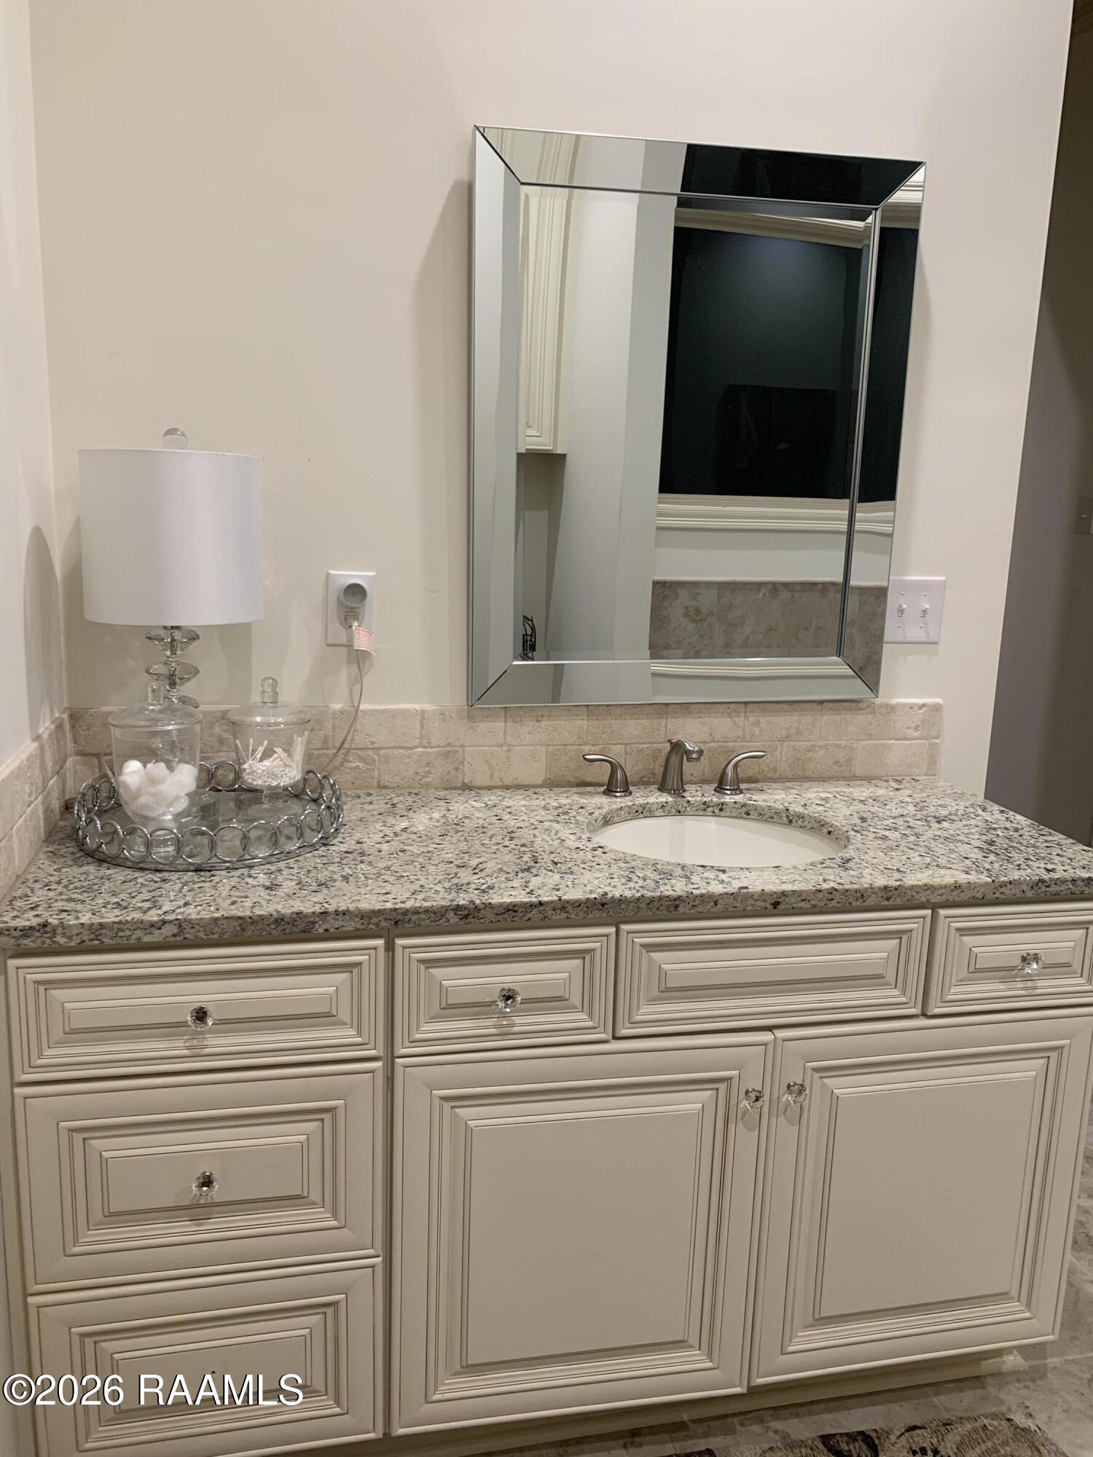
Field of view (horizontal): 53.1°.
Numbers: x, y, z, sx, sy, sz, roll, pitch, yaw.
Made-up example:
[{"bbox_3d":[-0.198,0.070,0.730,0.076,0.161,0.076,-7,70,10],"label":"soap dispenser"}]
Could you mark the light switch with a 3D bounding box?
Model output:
[{"bbox_3d":[0.683,-0.220,2.042,0.124,0.124,0.015,-1,11,-11],"label":"light switch"}]

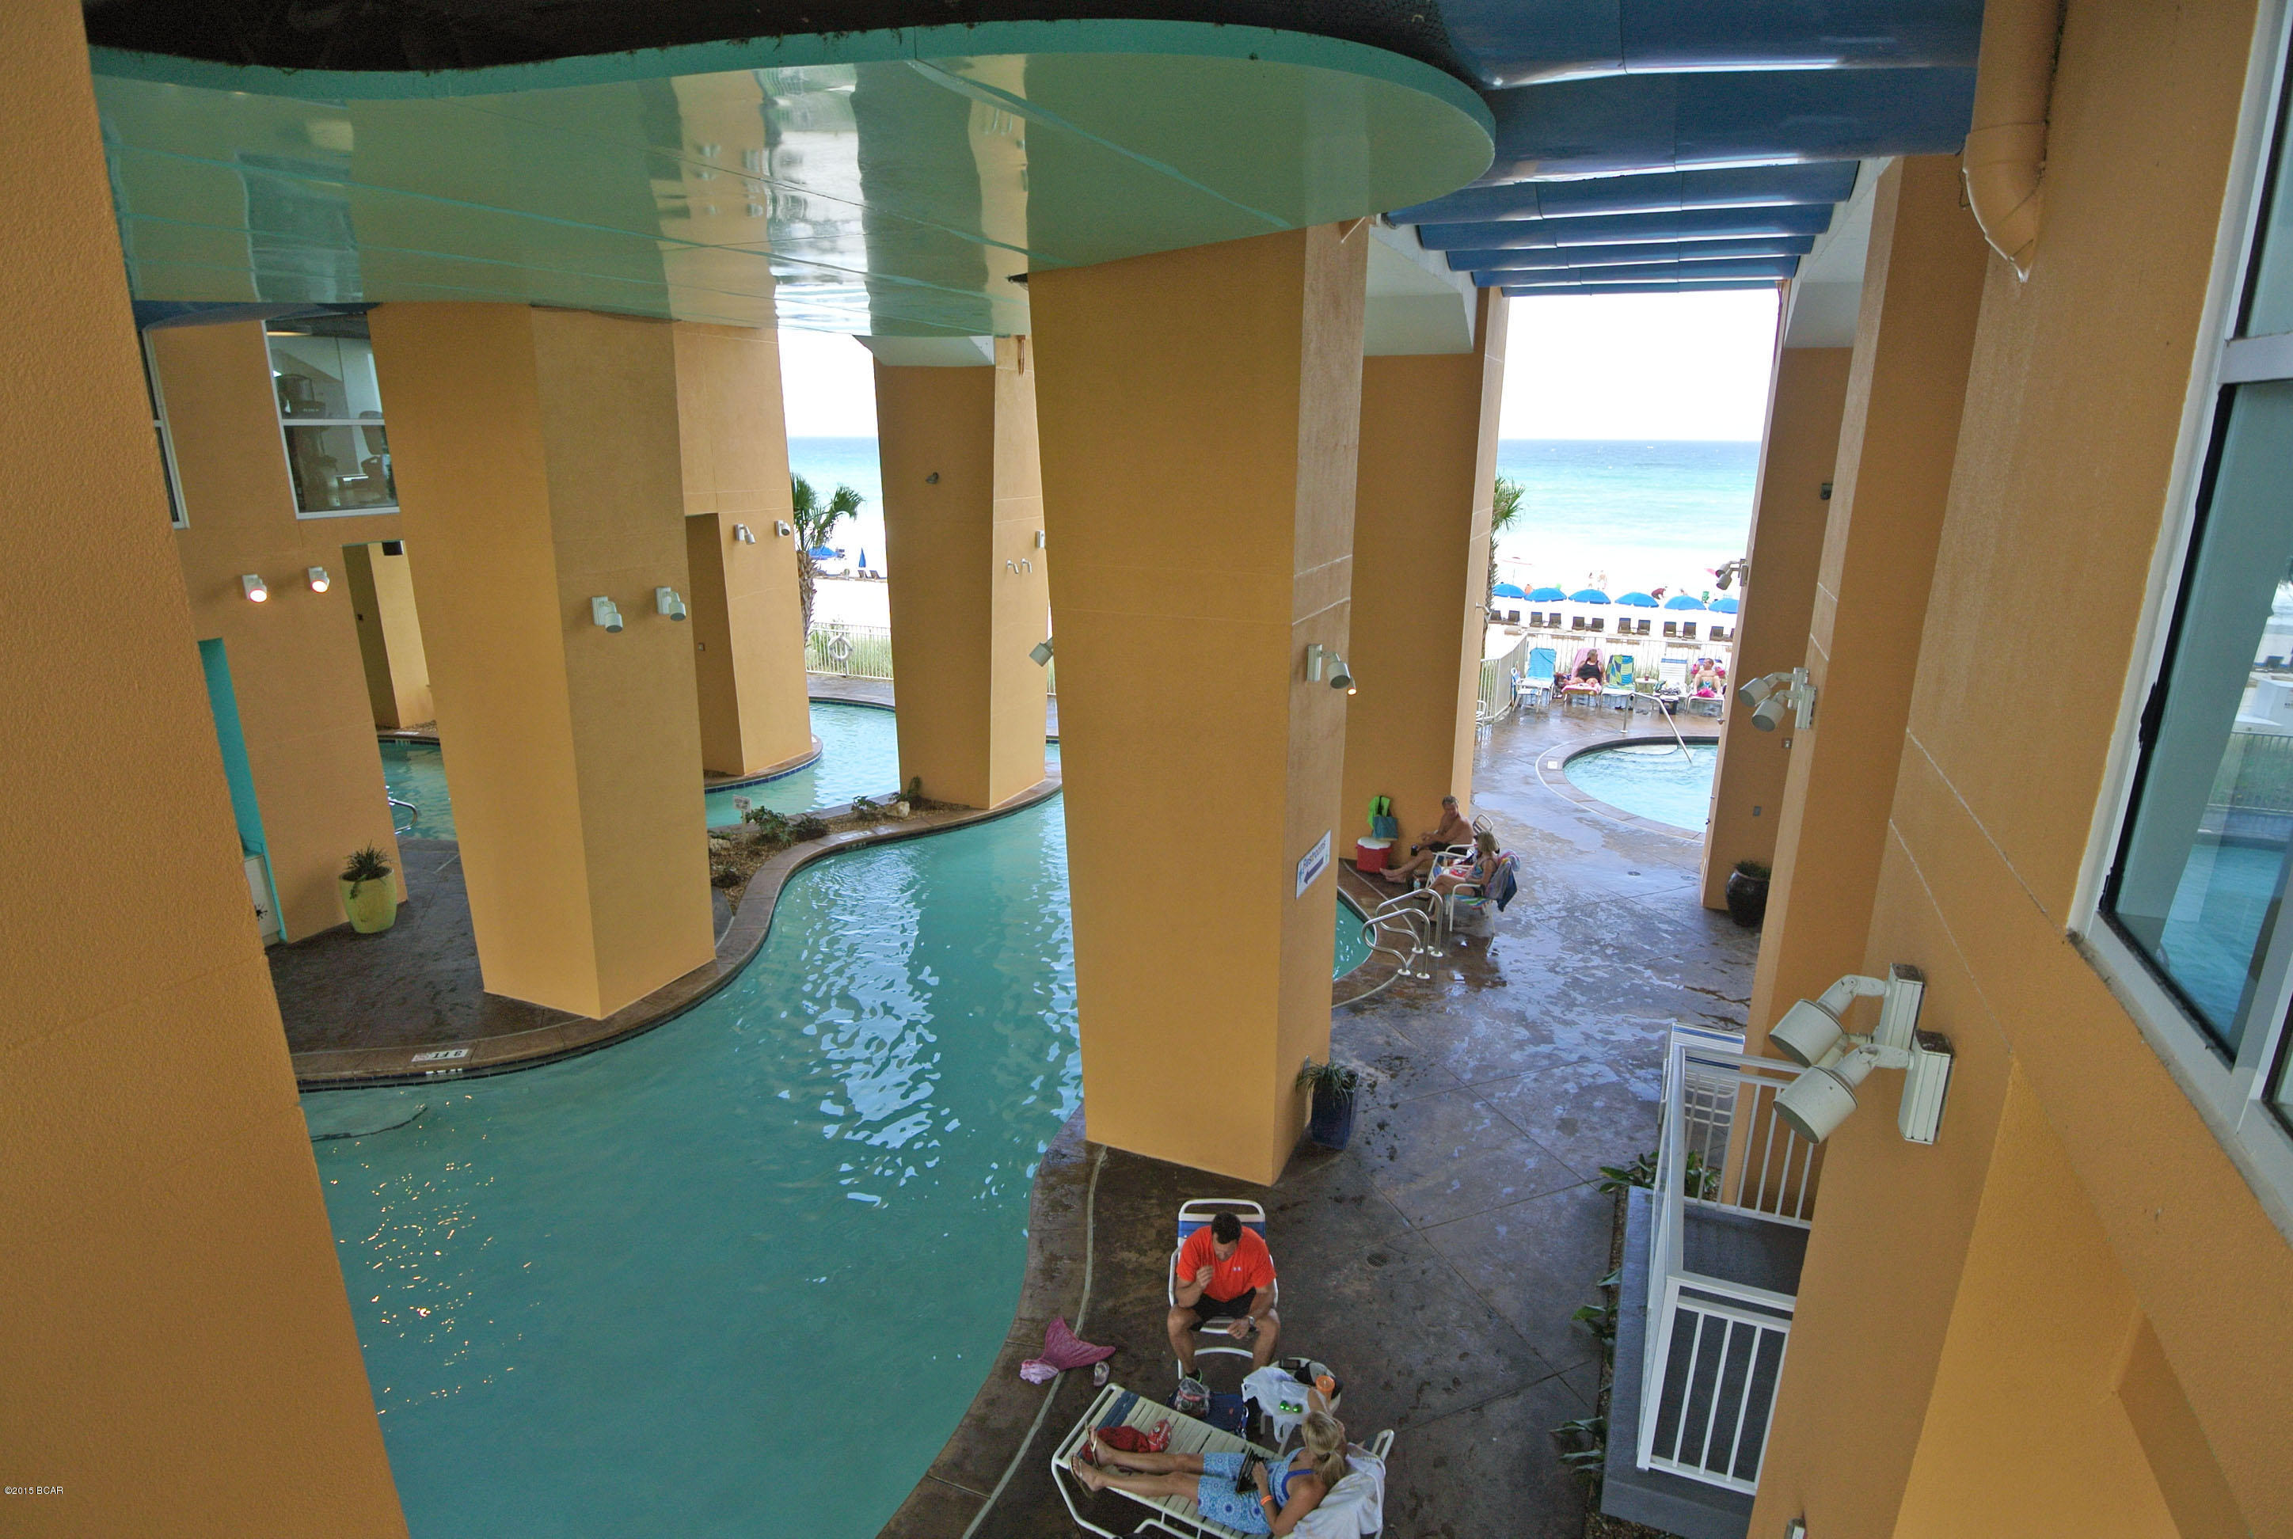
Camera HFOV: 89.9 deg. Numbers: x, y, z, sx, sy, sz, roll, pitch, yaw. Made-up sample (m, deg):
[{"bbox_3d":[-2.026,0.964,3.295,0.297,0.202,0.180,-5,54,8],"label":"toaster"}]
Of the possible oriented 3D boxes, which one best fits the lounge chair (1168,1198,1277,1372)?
[{"bbox_3d":[0.444,3.142,6.983,0.614,0.881,0.693,1,16,3],"label":"lounge chair"}]

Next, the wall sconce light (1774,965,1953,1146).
[{"bbox_3d":[1.866,0.756,3.068,0.346,0.356,0.495,7,17,22],"label":"wall sconce light"}]

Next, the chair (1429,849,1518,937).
[{"bbox_3d":[3.787,1.352,13.243,0.792,0.891,0.624,0,16,0],"label":"chair"}]

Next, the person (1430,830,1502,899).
[{"bbox_3d":[3.599,1.245,13.181,0.842,1.089,0.515,0,16,0],"label":"person"}]

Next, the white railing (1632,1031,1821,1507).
[{"bbox_3d":[3.587,2.869,6.721,1.089,1.138,2.524,7,17,23],"label":"white railing"}]

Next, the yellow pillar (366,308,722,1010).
[{"bbox_3d":[-5.537,-0.941,11.067,1.861,6.435,1.525,7,17,22],"label":"yellow pillar"}]

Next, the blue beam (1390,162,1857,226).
[{"bbox_3d":[3.902,-4.909,9.585,3.465,0.574,0.792,7,18,23],"label":"blue beam"}]

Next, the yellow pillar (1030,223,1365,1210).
[{"bbox_3d":[0.390,-0.330,8.770,1.861,6.583,1.584,7,17,22],"label":"yellow pillar"}]

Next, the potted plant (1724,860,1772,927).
[{"bbox_3d":[7.024,1.406,13.275,0.574,0.812,0.574,7,17,22],"label":"potted plant"}]

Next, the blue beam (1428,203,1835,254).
[{"bbox_3d":[4.519,-5.296,10.936,3.465,0.574,0.792,7,18,23],"label":"blue beam"}]

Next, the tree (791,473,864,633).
[{"bbox_3d":[-8.050,-4.869,28.071,2.376,4.554,2.376,7,17,22],"label":"tree"}]

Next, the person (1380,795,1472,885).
[{"bbox_3d":[3.561,0.886,14.283,1.069,1.208,0.614,5,17,16],"label":"person"}]

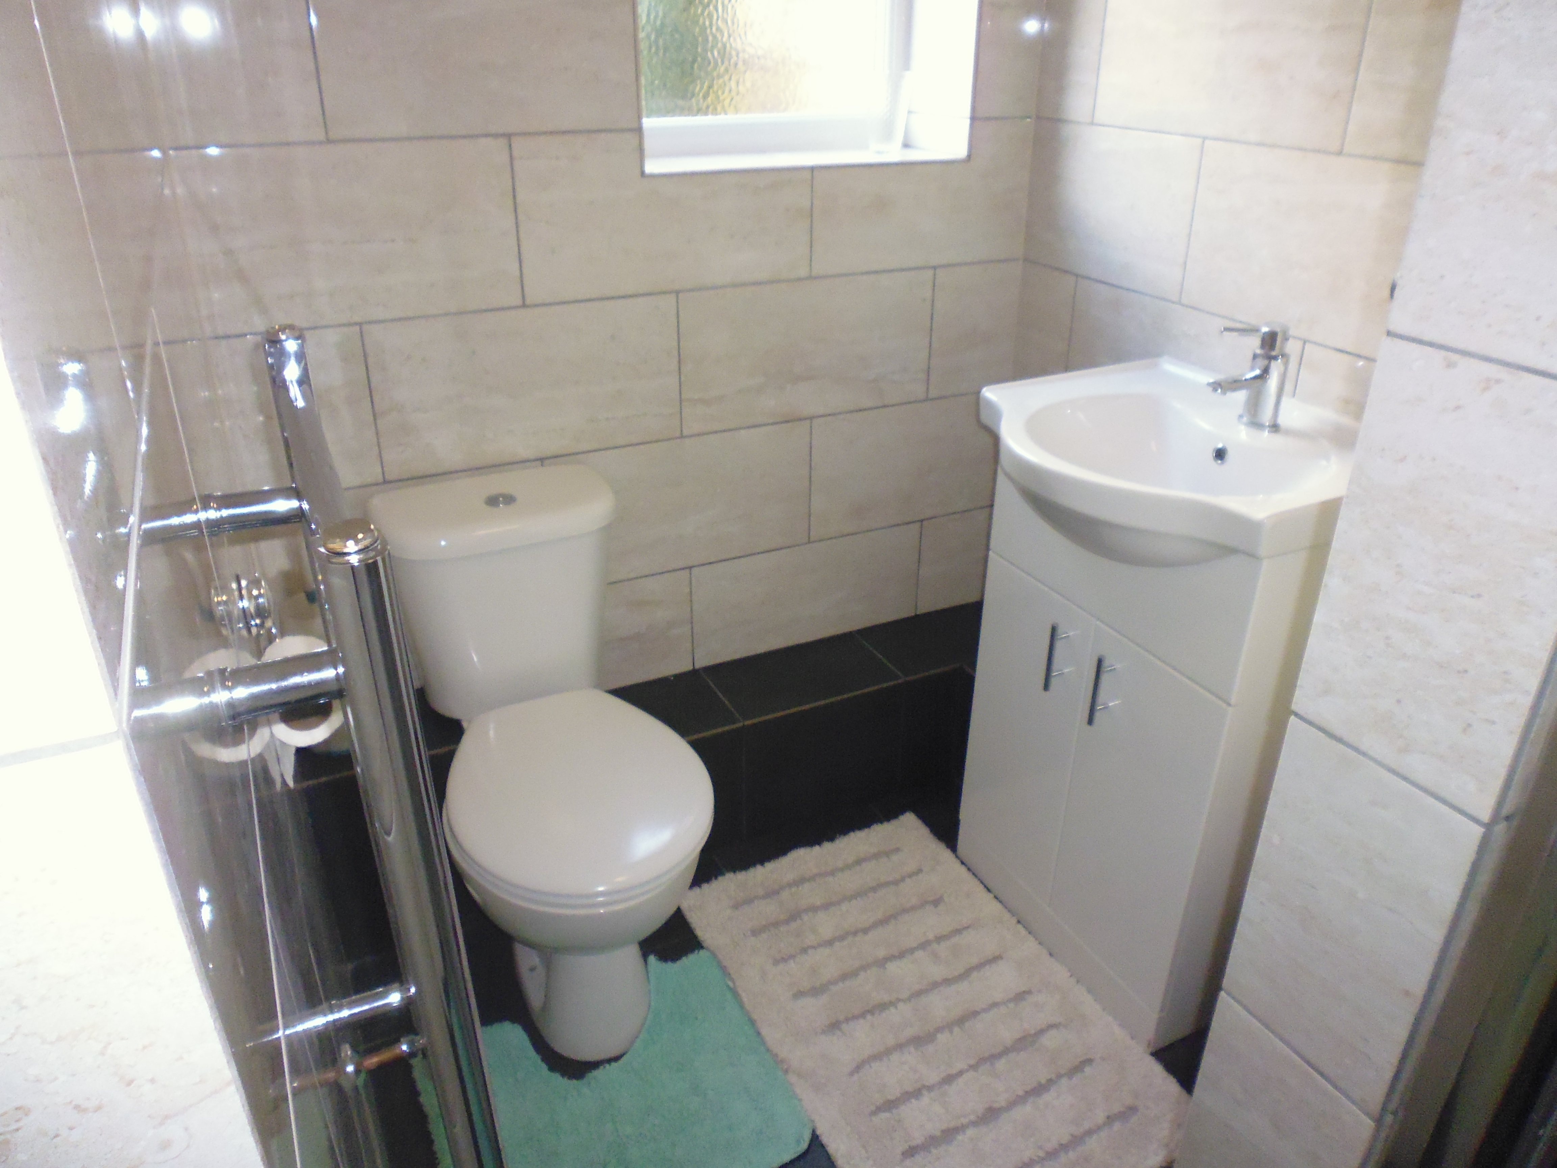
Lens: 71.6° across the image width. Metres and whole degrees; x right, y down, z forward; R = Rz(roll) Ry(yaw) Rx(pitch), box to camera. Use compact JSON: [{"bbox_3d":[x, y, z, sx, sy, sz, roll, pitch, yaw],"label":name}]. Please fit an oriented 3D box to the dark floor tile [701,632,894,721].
[{"bbox_3d":[0.047,0.182,2.119,0.346,0.010,0.210,-12,29,-23],"label":"dark floor tile"}]

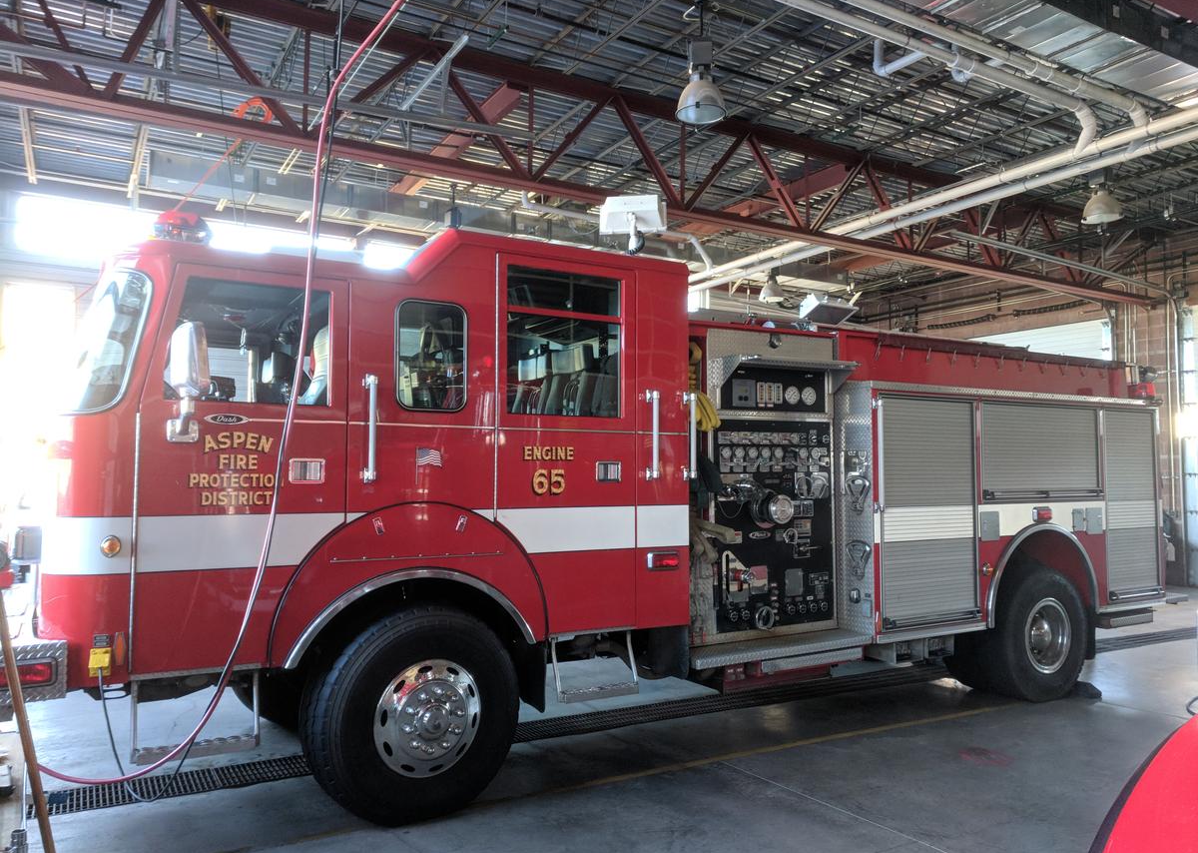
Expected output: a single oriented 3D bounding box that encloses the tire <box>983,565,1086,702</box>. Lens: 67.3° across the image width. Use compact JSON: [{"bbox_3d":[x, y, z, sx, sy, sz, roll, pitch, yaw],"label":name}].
[{"bbox_3d":[3.545,1.649,7.318,1.070,1.070,0.285,2,-4,-30],"label":"tire"}]

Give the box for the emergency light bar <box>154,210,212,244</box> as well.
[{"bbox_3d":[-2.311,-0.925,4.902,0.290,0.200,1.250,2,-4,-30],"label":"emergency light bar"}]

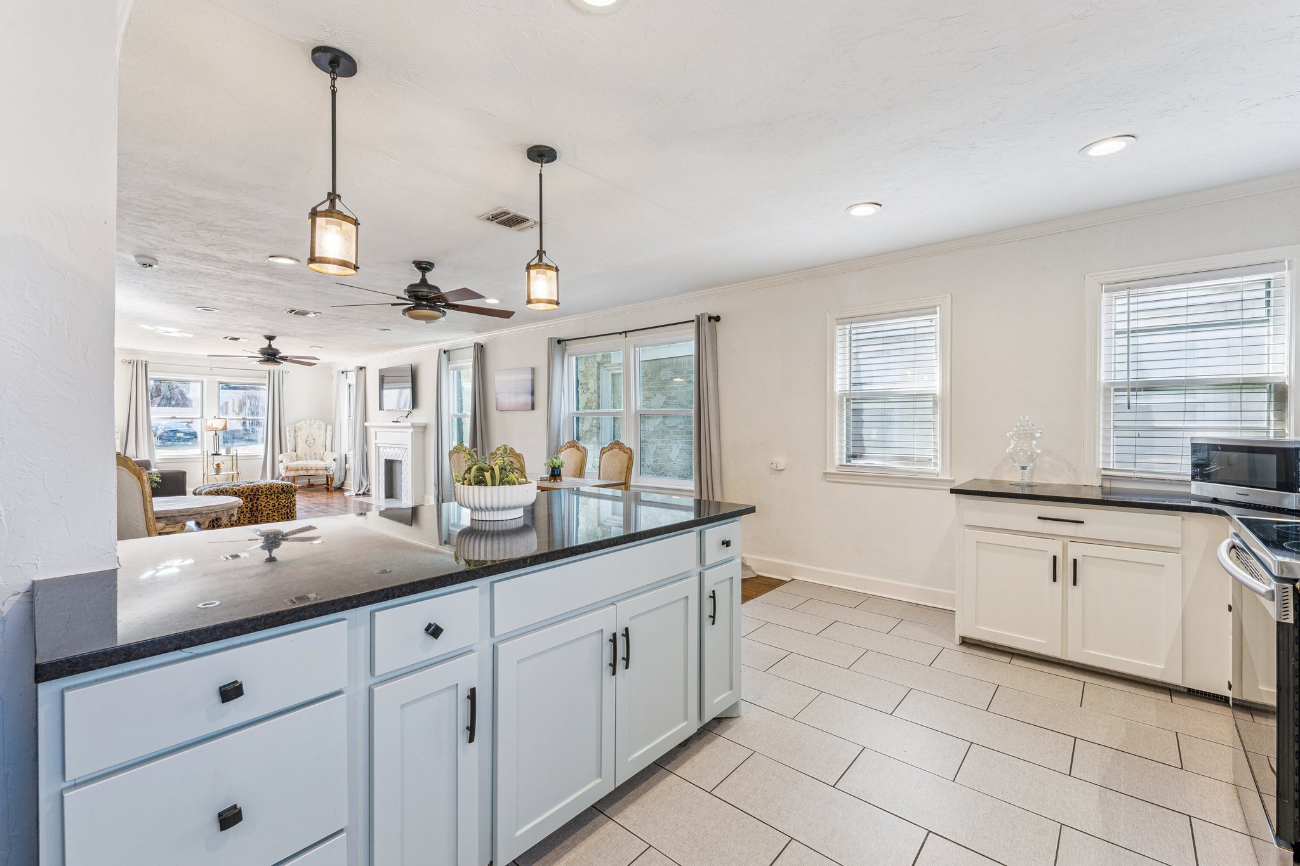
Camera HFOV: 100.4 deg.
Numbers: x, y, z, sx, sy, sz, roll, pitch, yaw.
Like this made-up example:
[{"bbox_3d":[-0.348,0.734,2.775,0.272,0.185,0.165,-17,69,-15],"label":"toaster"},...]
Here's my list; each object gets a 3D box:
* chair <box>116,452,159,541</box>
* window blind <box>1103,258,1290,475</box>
[{"bbox_3d":[-2.789,0.642,3.153,0.560,1.090,0.620,0,1,12],"label":"chair"},{"bbox_3d":[2.874,-0.297,2.902,0.680,1.095,0.055,1,1,41],"label":"window blind"}]

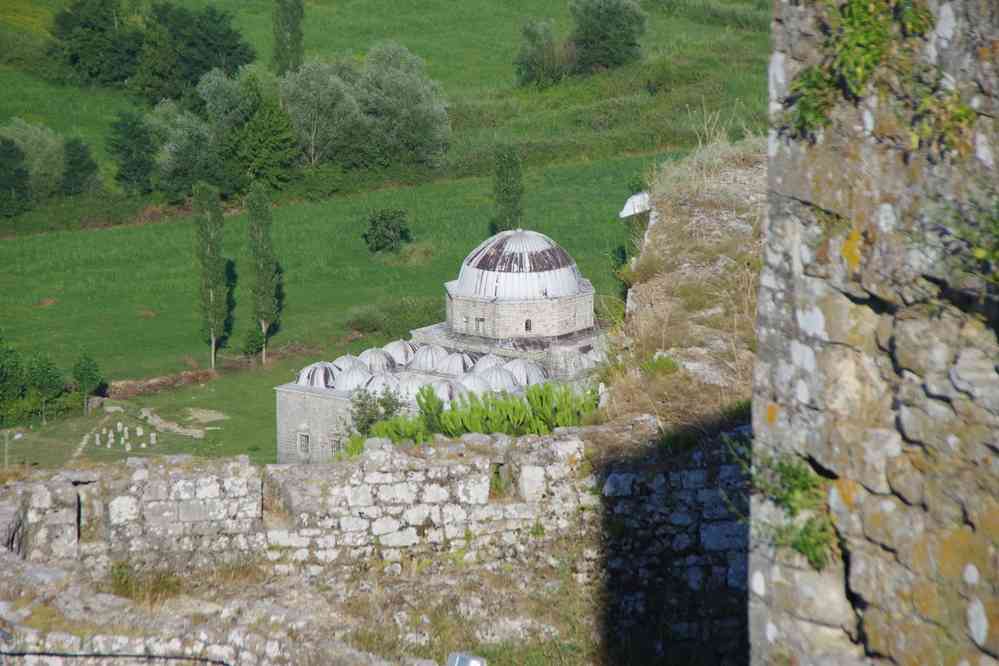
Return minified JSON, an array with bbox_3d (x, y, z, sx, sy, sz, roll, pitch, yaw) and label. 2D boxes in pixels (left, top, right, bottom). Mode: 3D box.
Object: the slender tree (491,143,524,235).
[{"bbox_3d":[0.839,-11.893,596.396,2.785,11.525,2.785,-2,12,0],"label":"slender tree"}]

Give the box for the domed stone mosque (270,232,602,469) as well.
[{"bbox_3d":[-2.574,1.200,523.362,18.575,17.375,26.055,9,16,40],"label":"domed stone mosque"}]

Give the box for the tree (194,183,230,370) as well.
[{"bbox_3d":[-24.986,-4.904,556.754,2.603,16.443,2.603,-2,12,0],"label":"tree"}]

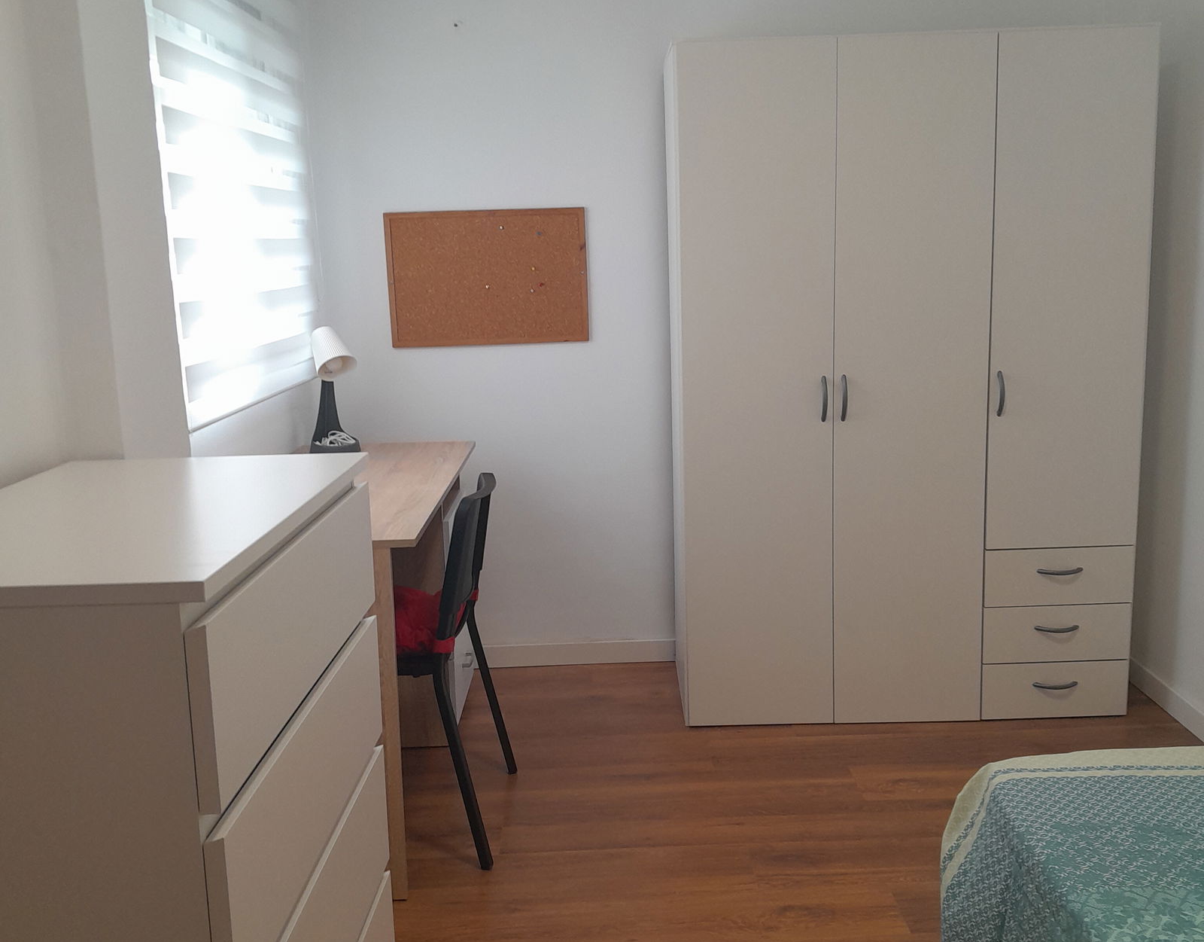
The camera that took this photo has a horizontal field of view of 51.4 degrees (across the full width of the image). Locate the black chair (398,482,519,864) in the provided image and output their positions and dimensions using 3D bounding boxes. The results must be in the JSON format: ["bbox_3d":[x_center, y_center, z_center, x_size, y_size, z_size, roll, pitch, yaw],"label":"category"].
[{"bbox_3d":[-0.501,0.426,2.864,0.540,0.785,0.530,-1,10,2],"label":"black chair"}]

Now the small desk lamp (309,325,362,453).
[{"bbox_3d":[-0.738,-0.219,3.458,0.115,0.360,0.140,-9,12,-36],"label":"small desk lamp"}]

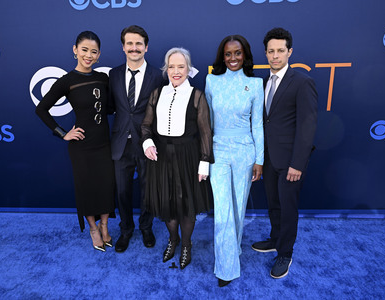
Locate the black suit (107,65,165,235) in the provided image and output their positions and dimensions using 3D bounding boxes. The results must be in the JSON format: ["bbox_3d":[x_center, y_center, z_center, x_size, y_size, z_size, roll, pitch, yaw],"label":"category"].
[{"bbox_3d":[-0.414,0.037,2.517,0.520,1.490,0.330,-2,14,-5],"label":"black suit"}]

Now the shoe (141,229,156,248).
[{"bbox_3d":[-0.391,0.750,2.705,0.105,0.115,0.295,-3,14,-10],"label":"shoe"}]

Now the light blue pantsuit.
[{"bbox_3d":[0.288,0.176,2.132,0.430,1.445,0.440,1,14,8],"label":"light blue pantsuit"}]

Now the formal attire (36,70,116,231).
[{"bbox_3d":[-0.919,0.059,2.510,0.570,1.410,0.380,-7,15,-23],"label":"formal attire"}]

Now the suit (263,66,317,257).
[{"bbox_3d":[0.637,0.117,2.233,0.490,1.450,0.370,8,16,33],"label":"suit"}]

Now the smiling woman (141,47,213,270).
[{"bbox_3d":[-0.093,0.084,2.242,0.510,1.615,0.410,1,14,8],"label":"smiling woman"}]

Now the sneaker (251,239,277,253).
[{"bbox_3d":[0.650,0.772,2.530,0.295,0.115,0.105,-2,14,-4],"label":"sneaker"}]

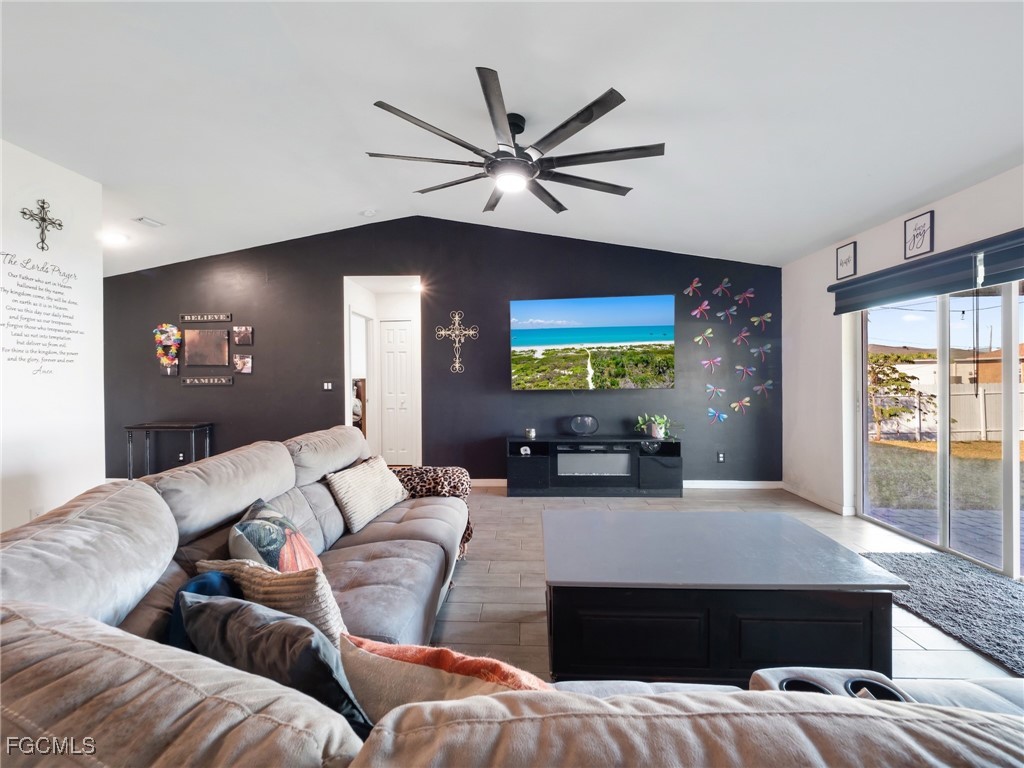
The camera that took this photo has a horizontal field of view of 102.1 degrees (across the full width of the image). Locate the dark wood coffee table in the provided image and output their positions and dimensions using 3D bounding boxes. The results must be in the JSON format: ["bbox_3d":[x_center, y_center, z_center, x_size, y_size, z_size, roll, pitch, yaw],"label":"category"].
[{"bbox_3d":[0.918,1.026,2.162,1.490,0.425,0.885,0,1,2],"label":"dark wood coffee table"}]

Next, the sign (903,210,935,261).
[{"bbox_3d":[2.994,-1.085,3.047,0.030,0.291,0.198,0,1,1],"label":"sign"}]

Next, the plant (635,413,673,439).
[{"bbox_3d":[1.485,0.437,4.330,0.400,0.280,0.270,0,1,1],"label":"plant"}]

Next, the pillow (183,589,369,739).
[{"bbox_3d":[-0.455,0.625,0.855,0.430,0.420,0.150,1,26,22],"label":"pillow"}]

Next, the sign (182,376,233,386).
[{"bbox_3d":[-3.503,-0.030,4.769,0.583,0.100,0.020,0,1,1],"label":"sign"}]

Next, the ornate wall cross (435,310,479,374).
[{"bbox_3d":[-0.617,-0.472,4.700,0.489,0.699,0.025,0,1,1],"label":"ornate wall cross"}]

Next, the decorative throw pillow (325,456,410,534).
[{"bbox_3d":[-0.860,0.628,2.480,0.130,0.360,0.470,-38,-8,24],"label":"decorative throw pillow"}]

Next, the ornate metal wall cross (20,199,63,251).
[{"bbox_3d":[-3.185,-1.083,2.824,0.025,0.353,0.242,0,1,1],"label":"ornate metal wall cross"}]

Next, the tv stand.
[{"bbox_3d":[0.870,0.885,4.520,1.819,0.602,0.355,0,1,1],"label":"tv stand"}]

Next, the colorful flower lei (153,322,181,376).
[{"bbox_3d":[-3.840,-0.381,4.609,0.306,0.590,0.050,0,1,1],"label":"colorful flower lei"}]

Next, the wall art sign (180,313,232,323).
[{"bbox_3d":[-3.406,-0.738,4.606,0.562,0.091,0.025,0,1,1],"label":"wall art sign"}]

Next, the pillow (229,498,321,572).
[{"bbox_3d":[-0.855,0.637,1.575,0.140,0.420,0.420,-39,12,-19],"label":"pillow"}]

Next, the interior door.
[{"bbox_3d":[-1.626,0.130,5.857,0.421,2.033,0.037,0,1,1],"label":"interior door"}]

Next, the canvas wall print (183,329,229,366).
[{"bbox_3d":[-3.514,-0.416,4.770,0.510,0.410,0.030,0,1,2],"label":"canvas wall print"}]

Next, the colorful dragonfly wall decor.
[{"bbox_3d":[2.350,-0.753,4.530,0.230,0.213,0.030,0,1,1],"label":"colorful dragonfly wall decor"}]

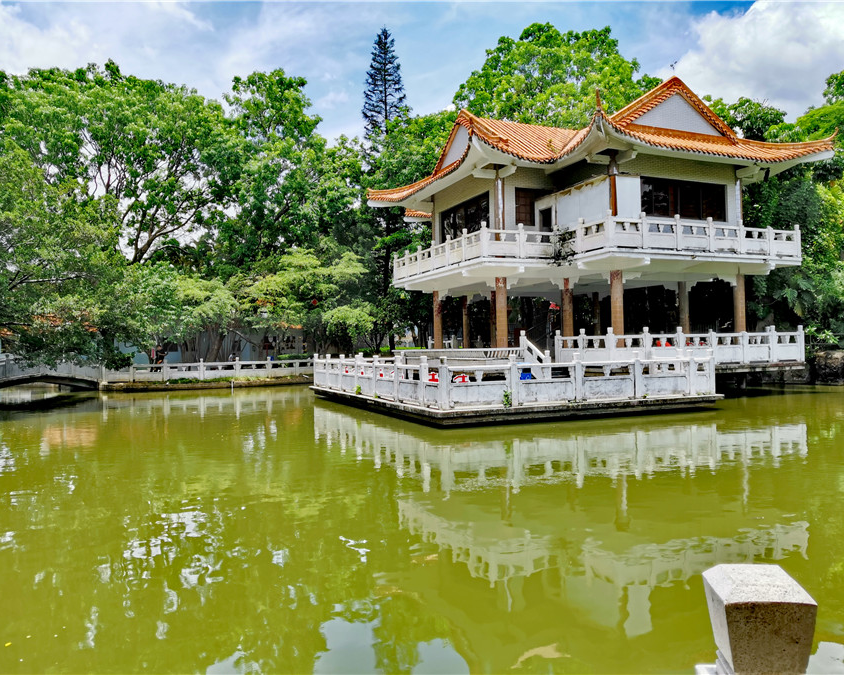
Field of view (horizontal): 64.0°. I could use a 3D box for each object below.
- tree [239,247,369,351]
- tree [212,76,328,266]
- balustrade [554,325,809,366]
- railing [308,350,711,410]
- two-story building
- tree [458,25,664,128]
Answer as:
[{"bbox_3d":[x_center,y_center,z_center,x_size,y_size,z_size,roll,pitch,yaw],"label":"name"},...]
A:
[{"bbox_3d":[-6.548,-1.623,37.957,7.000,6.986,6.500,-1,-1,0],"label":"tree"},{"bbox_3d":[-9.354,-7.505,42.884,8.000,18.961,8.000,-1,-1,0],"label":"tree"},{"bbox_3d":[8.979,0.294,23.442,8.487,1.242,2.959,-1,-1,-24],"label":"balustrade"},{"bbox_3d":[2.055,1.089,22.020,8.439,1.203,11.155,-1,-1,-24],"label":"railing"},{"bbox_3d":[5.649,-3.711,27.428,12.707,9.554,14.356,-1,-1,-24],"label":"two-story building"},{"bbox_3d":[8.323,-8.802,40.877,12.300,20.125,11.000,-1,-1,0],"label":"tree"}]

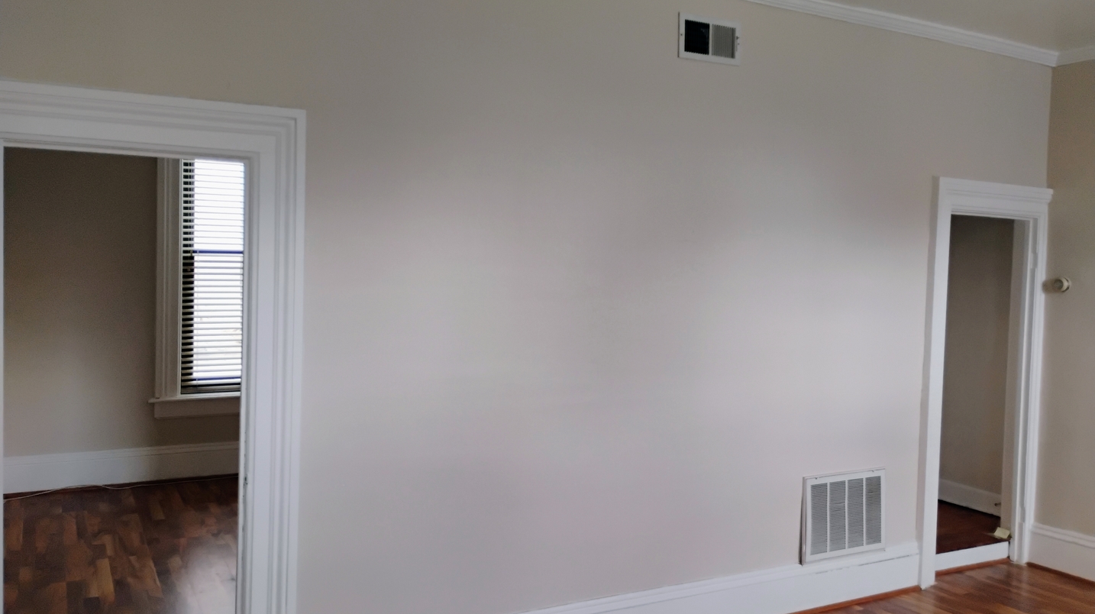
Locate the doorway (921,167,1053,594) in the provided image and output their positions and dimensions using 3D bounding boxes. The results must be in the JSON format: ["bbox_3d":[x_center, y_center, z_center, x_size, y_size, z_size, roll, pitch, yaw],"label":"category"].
[{"bbox_3d":[2.423,0.416,4.999,0.965,2.207,0.140,0,3,-28],"label":"doorway"}]

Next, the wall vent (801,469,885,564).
[{"bbox_3d":[1.502,1.050,4.480,0.550,0.422,0.045,0,3,-28],"label":"wall vent"}]

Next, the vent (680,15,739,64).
[{"bbox_3d":[0.722,-1.190,3.952,0.350,0.194,0.020,0,3,-28],"label":"vent"}]

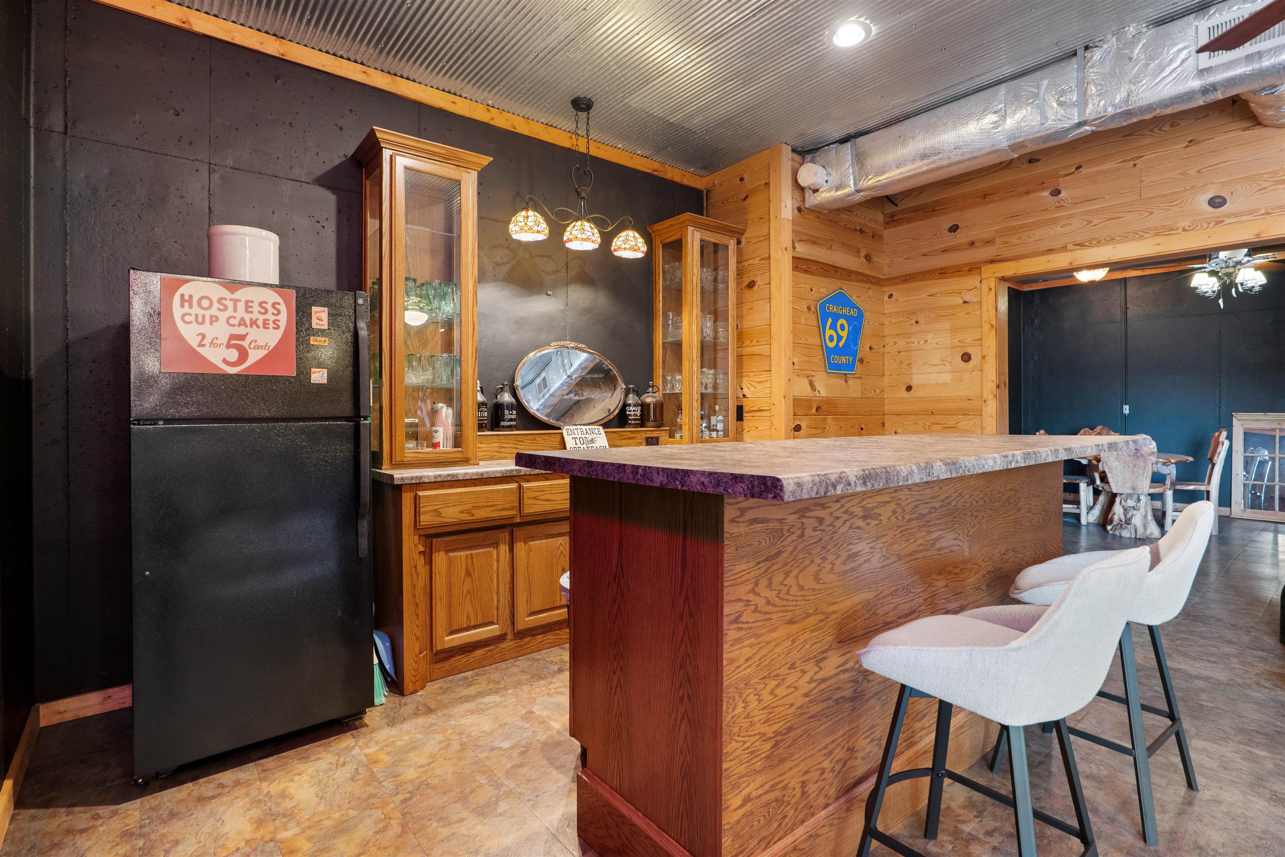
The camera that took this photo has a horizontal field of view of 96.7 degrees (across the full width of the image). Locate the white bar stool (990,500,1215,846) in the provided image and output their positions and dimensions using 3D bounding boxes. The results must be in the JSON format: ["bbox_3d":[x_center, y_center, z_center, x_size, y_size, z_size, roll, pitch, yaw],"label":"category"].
[{"bbox_3d":[1.475,0.678,1.843,0.480,0.956,0.530,-1,2,-36],"label":"white bar stool"}]

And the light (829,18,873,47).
[{"bbox_3d":[0.913,-1.734,2.509,0.200,0.030,0.200,0,1,0],"label":"light"}]

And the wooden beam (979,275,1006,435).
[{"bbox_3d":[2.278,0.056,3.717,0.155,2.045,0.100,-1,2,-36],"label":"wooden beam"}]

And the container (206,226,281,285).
[{"bbox_3d":[-1.571,-0.641,2.258,0.228,0.243,0.228,-1,2,-41],"label":"container"}]

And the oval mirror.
[{"bbox_3d":[-0.414,-0.249,3.414,0.755,0.525,0.040,-1,-7,-36],"label":"oval mirror"}]

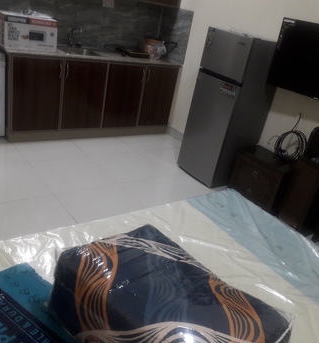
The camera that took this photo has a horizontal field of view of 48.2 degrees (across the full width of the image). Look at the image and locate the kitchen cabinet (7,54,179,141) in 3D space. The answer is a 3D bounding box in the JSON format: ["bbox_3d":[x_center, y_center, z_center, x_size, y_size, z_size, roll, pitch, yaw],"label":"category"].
[{"bbox_3d":[-0.772,-0.908,4.163,2.020,0.880,0.570,-8,31,-37],"label":"kitchen cabinet"}]

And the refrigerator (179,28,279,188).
[{"bbox_3d":[0.704,-0.607,3.540,0.565,1.405,0.505,-8,31,-37],"label":"refrigerator"}]

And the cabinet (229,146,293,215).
[{"bbox_3d":[1.018,0.070,3.415,0.380,0.415,0.520,-8,31,-37],"label":"cabinet"}]

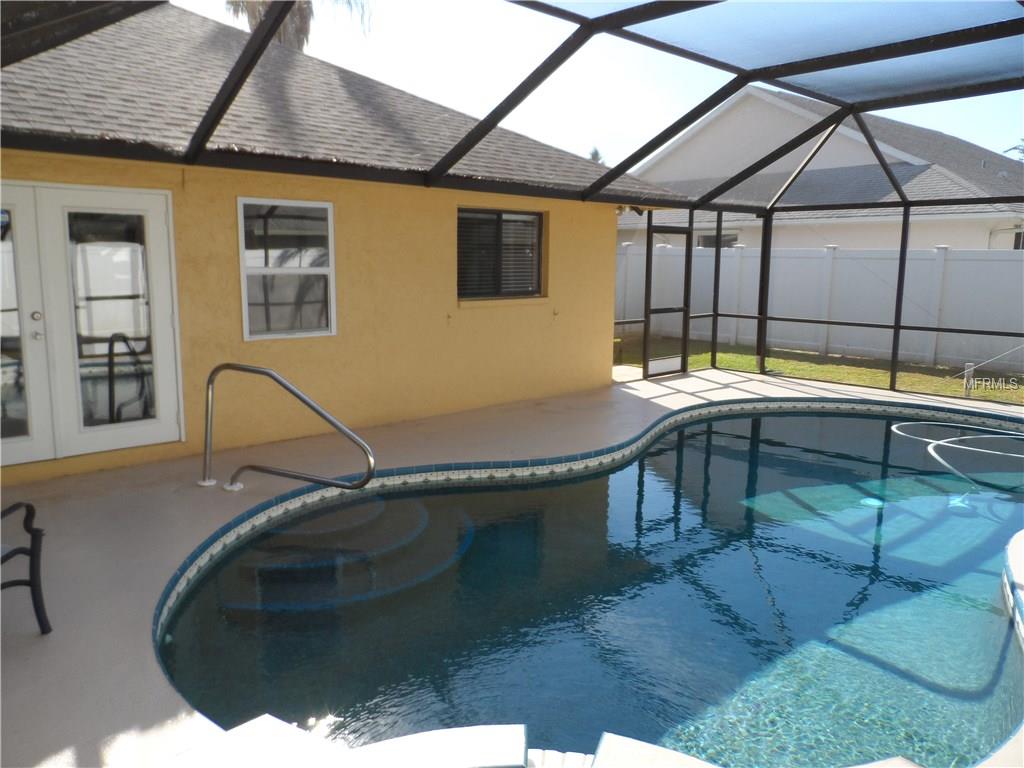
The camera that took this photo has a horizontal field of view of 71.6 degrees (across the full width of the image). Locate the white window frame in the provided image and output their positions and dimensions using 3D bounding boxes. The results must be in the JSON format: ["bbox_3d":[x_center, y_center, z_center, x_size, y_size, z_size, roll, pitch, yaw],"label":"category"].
[{"bbox_3d":[-2.039,-1.039,6.500,0.897,1.247,0.070,-8,15,-41],"label":"white window frame"}]

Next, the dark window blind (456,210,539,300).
[{"bbox_3d":[-0.138,-1.511,8.270,1.350,0.993,0.060,-8,15,-41],"label":"dark window blind"}]

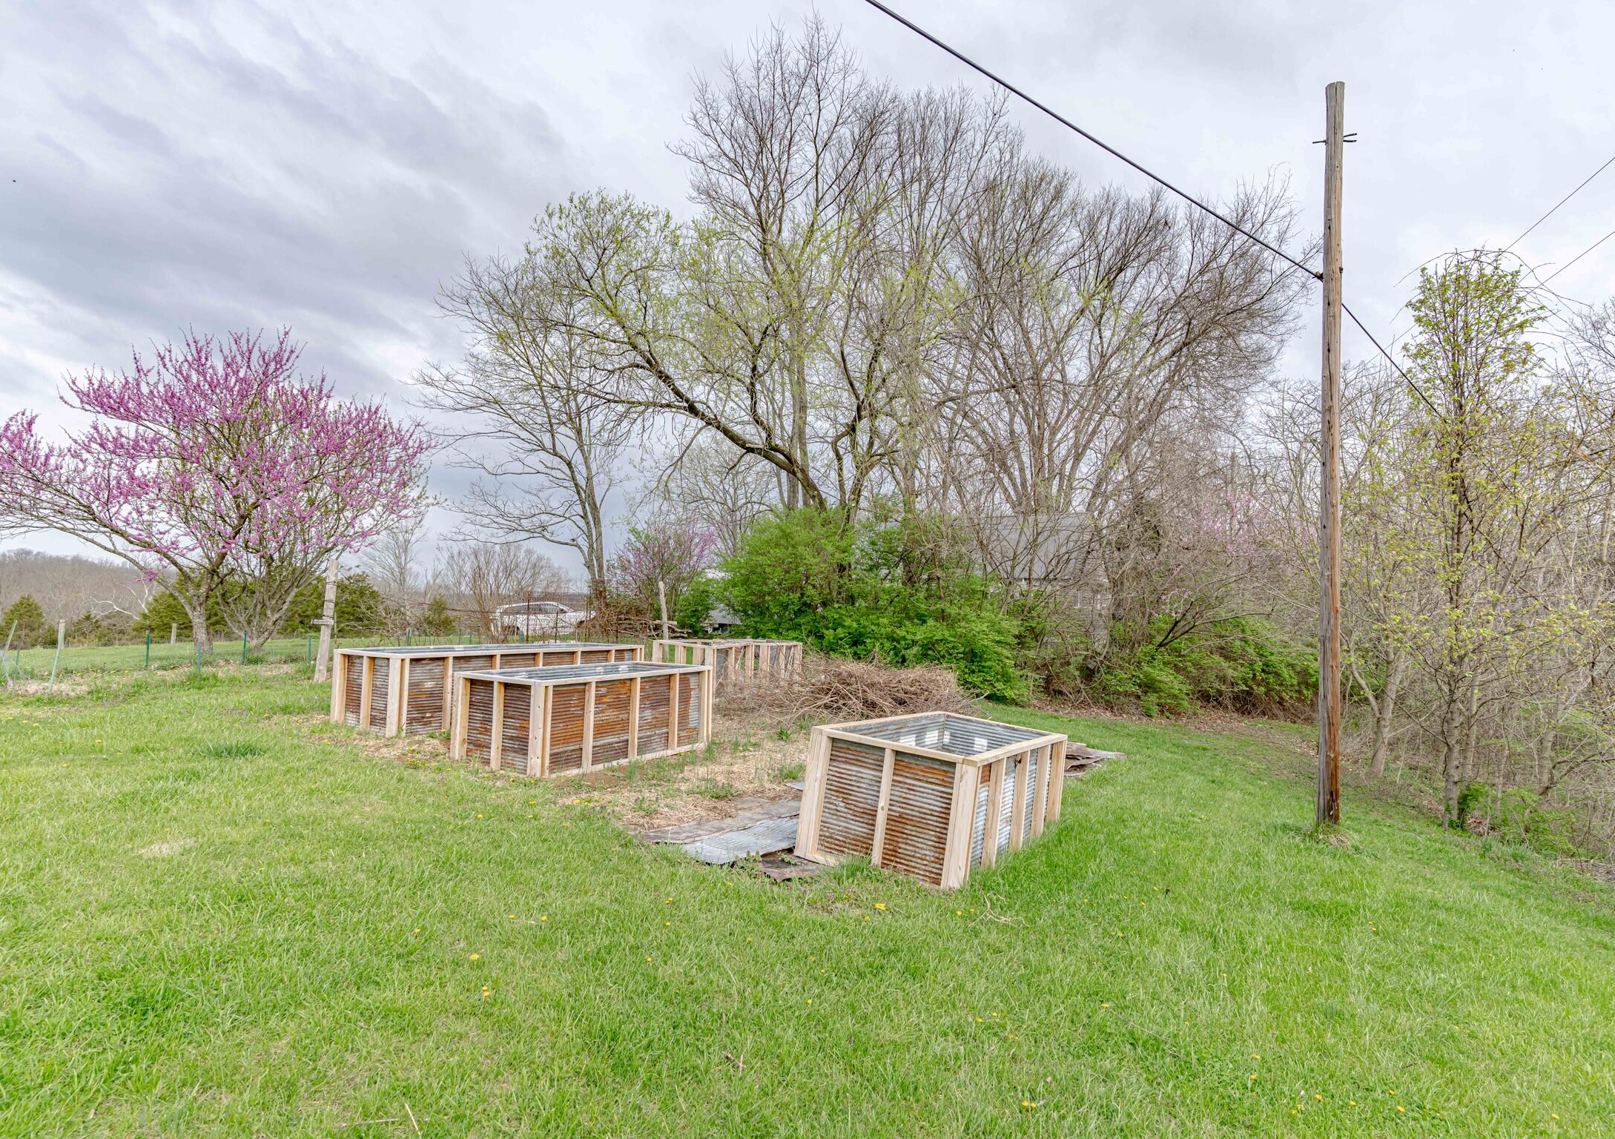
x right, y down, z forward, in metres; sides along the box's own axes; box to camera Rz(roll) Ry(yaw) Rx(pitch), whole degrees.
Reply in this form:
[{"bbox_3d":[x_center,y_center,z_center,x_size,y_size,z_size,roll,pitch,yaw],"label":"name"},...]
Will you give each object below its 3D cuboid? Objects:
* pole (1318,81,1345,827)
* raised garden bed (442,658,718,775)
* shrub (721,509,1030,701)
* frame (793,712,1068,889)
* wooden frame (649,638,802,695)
[{"bbox_3d":[5.470,-1.190,8.400,0.240,7.750,0.240,0,0,33],"label":"pole"},{"bbox_3d":[-2.096,1.390,7.989,1.100,0.780,2.440,1,-3,28],"label":"raised garden bed"},{"bbox_3d":[1.400,0.580,16.900,6.200,3.800,4.200,0,0,5],"label":"shrub"},{"bbox_3d":[1.048,1.580,5.888,1.100,0.790,2.440,5,-4,30],"label":"frame"},{"bbox_3d":[-1.260,1.630,13.700,1.120,0.780,3.050,1,-3,26],"label":"wooden frame"}]

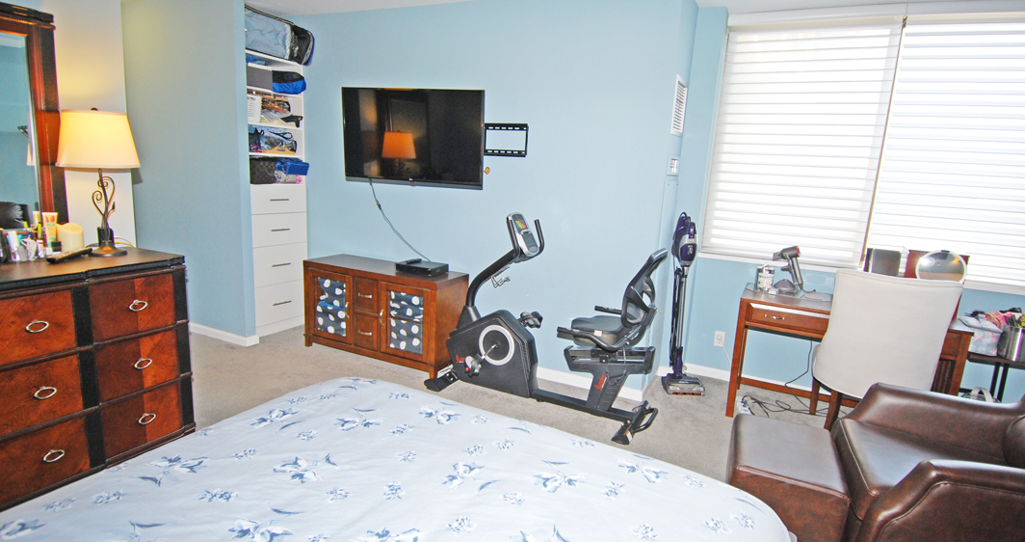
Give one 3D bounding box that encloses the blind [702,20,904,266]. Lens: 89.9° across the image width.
[{"bbox_3d":[1.833,-0.811,3.352,0.953,1.503,0.070,8,12,24],"label":"blind"}]

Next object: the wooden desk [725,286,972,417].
[{"bbox_3d":[1.925,0.559,3.105,1.075,0.745,0.526,8,12,24],"label":"wooden desk"}]

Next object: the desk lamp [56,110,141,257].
[{"bbox_3d":[-1.909,-0.411,2.384,0.305,0.656,0.305,8,12,24],"label":"desk lamp"}]

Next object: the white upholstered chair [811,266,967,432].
[{"bbox_3d":[2.002,0.487,2.844,0.565,0.992,0.610,7,11,20],"label":"white upholstered chair"}]

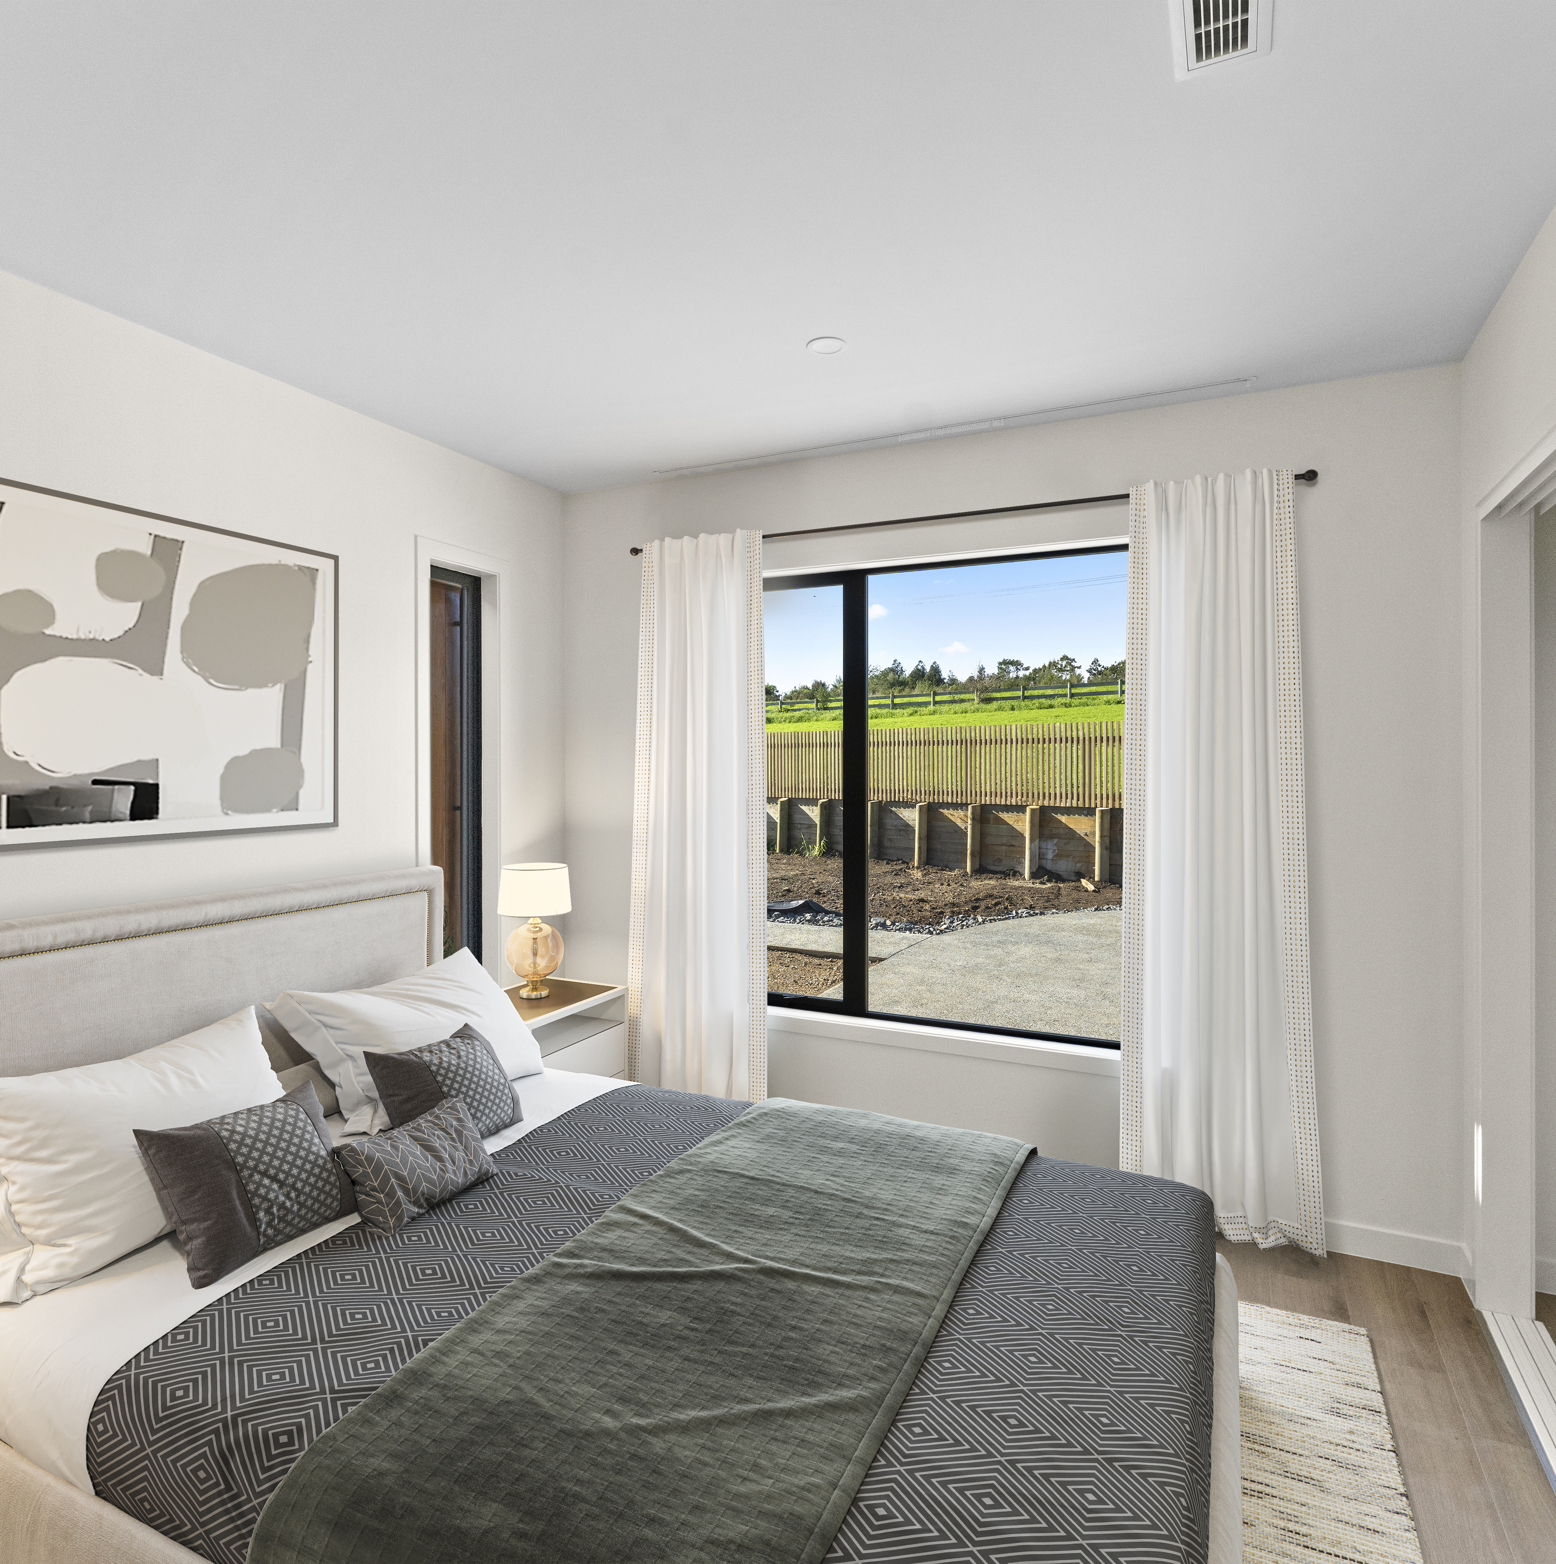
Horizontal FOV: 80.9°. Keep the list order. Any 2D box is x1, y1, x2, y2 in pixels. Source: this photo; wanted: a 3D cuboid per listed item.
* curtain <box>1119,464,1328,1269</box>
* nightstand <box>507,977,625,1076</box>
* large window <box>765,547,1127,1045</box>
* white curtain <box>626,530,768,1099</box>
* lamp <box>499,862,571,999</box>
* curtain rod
[{"bbox_3d":[1.309,0.224,2.722,0.555,2.280,0.140,0,1,25],"label":"curtain"},{"bbox_3d":[-0.869,1.074,3.275,0.420,0.580,0.540,0,1,25],"label":"nightstand"},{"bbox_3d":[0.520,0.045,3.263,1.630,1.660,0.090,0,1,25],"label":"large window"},{"bbox_3d":[-0.317,0.204,3.494,0.620,2.280,0.130,0,1,25],"label":"white curtain"},{"bbox_3d":[-0.893,0.544,3.355,0.265,0.478,0.265,0,1,0],"label":"lamp"},{"bbox_3d":[0.476,-0.888,3.112,2.380,0.050,0.070,0,1,25],"label":"curtain rod"}]

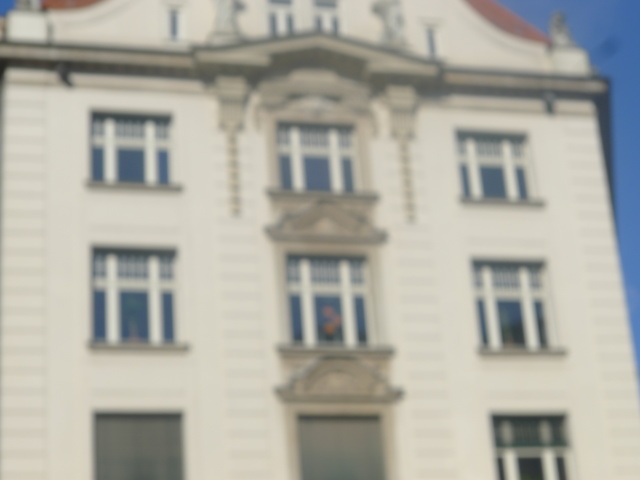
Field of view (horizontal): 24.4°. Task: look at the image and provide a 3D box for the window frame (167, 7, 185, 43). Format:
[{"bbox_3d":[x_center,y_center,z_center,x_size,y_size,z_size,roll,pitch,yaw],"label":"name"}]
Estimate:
[{"bbox_3d":[-3.383,-5.000,34.532,0.393,0.956,0.180,2,-25,-14],"label":"window frame"}]

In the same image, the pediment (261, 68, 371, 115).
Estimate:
[{"bbox_3d":[-0.129,-3.418,34.324,2.600,1.100,0.350,2,-24,-15],"label":"pediment"}]

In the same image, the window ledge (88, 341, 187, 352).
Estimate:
[{"bbox_3d":[-3.784,2.225,30.877,2.100,0.170,0.220,2,-24,-15],"label":"window ledge"}]

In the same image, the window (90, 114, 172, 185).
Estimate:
[{"bbox_3d":[-4.213,-1.972,32.940,1.750,1.662,0.200,2,-25,-14],"label":"window"}]

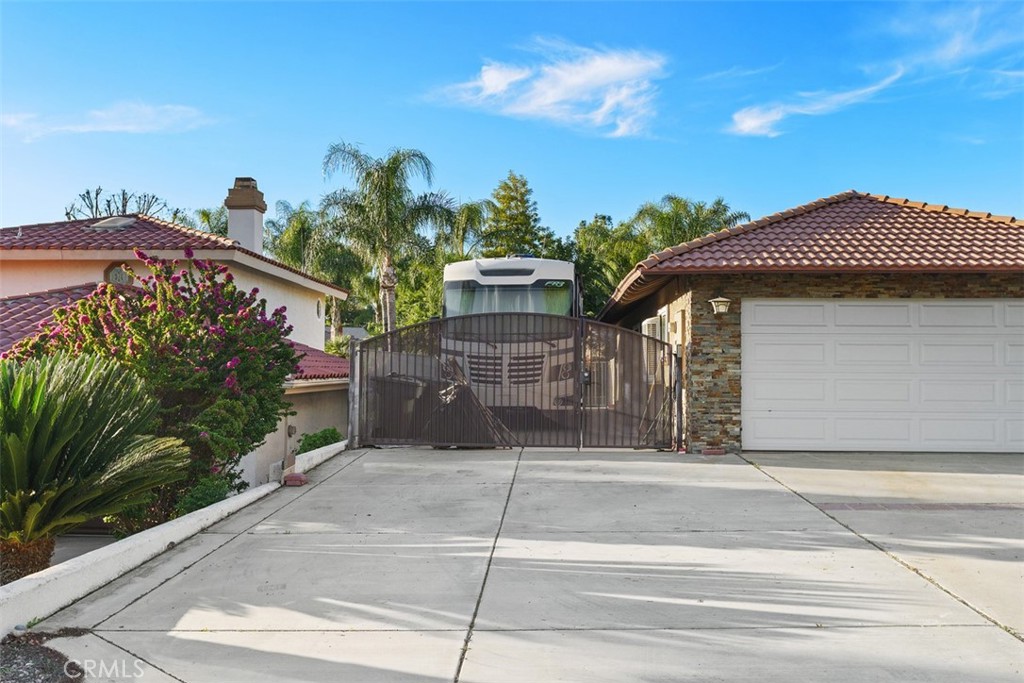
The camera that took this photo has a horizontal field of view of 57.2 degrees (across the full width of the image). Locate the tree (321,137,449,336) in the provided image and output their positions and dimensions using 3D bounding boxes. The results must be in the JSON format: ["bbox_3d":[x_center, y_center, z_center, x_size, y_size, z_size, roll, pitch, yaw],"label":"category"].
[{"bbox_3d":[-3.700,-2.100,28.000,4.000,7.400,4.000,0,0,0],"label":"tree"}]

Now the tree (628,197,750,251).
[{"bbox_3d":[5.150,-1.250,27.000,3.700,5.700,3.700,0,0,0],"label":"tree"}]

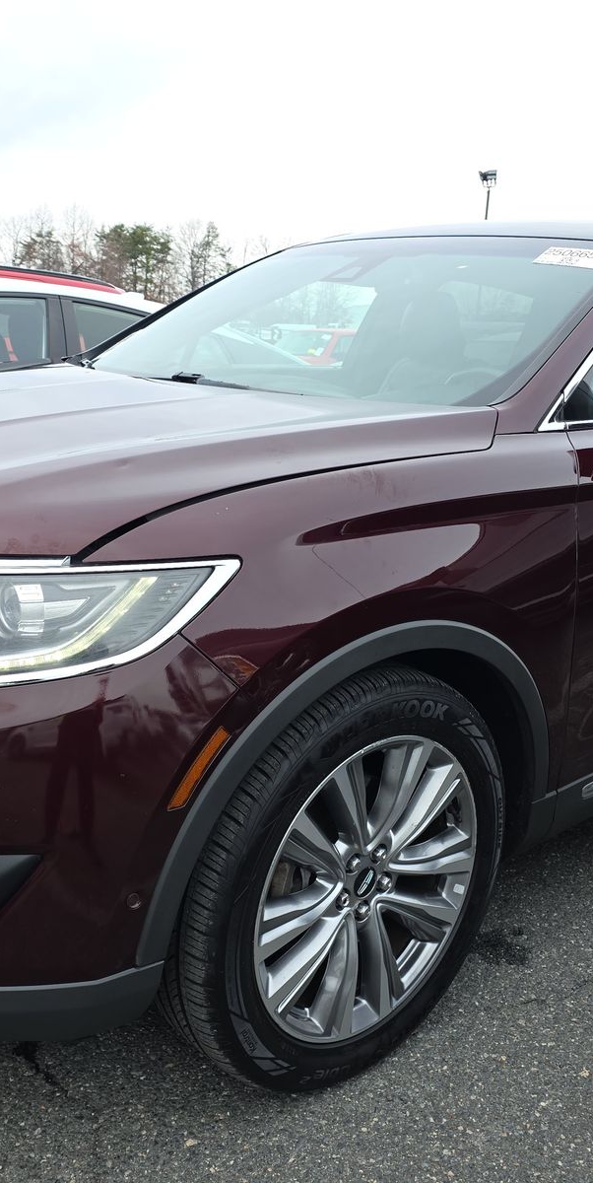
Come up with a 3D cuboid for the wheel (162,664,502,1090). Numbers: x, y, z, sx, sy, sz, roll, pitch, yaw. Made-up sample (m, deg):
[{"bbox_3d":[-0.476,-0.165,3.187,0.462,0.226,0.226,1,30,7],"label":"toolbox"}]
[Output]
[{"bbox_3d":[0.068,0.480,1.893,0.740,0.740,0.250,-8,16,-40],"label":"wheel"}]

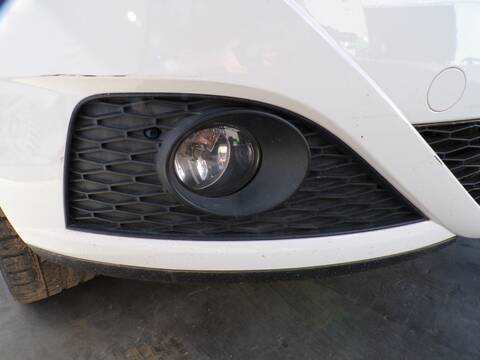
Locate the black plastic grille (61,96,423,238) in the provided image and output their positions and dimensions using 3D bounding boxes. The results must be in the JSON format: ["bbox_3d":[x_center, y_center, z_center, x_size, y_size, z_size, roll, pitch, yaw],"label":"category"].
[{"bbox_3d":[0.015,-0.021,0.400,0.455,0.168,0.090,-2,16,-6],"label":"black plastic grille"}]

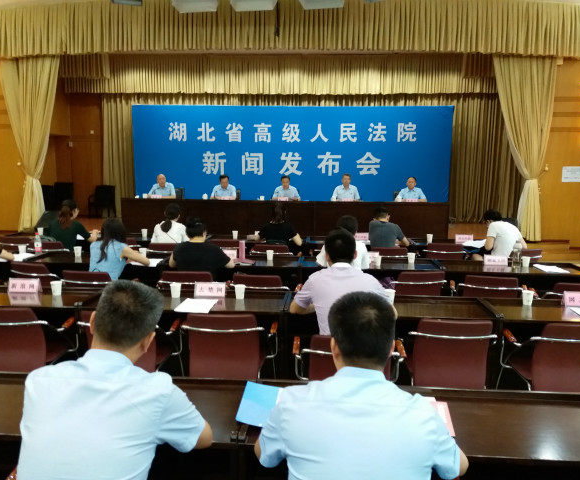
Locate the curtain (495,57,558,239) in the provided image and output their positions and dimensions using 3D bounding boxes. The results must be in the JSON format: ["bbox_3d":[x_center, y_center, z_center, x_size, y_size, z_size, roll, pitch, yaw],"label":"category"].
[{"bbox_3d":[4.254,-1.620,9.372,1.133,3.386,0.350,1,8,0],"label":"curtain"}]

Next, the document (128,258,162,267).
[{"bbox_3d":[-1.296,0.203,4.697,0.240,0.008,0.320,1,8,3],"label":"document"}]

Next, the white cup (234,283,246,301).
[{"bbox_3d":[-0.328,0.346,3.438,0.075,0.087,0.075,1,8,3],"label":"white cup"}]

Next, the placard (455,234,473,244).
[{"bbox_3d":[2.242,0.005,6.660,0.220,0.100,0.085,1,7,3],"label":"placard"}]

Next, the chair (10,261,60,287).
[{"bbox_3d":[-2.029,0.574,4.482,0.570,0.850,0.580,3,8,17],"label":"chair"}]

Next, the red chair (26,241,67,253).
[{"bbox_3d":[-2.579,0.389,5.858,0.550,0.810,0.570,1,8,4],"label":"red chair"}]

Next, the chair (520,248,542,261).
[{"bbox_3d":[2.254,0.482,5.418,0.570,0.850,0.580,-2,9,-18],"label":"chair"}]

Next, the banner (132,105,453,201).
[{"bbox_3d":[-0.024,-1.613,11.625,7.120,2.740,0.100,1,8,4],"label":"banner"}]

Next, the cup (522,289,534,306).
[{"bbox_3d":[1.574,0.384,3.408,0.075,0.088,0.075,1,8,4],"label":"cup"}]

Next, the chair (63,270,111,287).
[{"bbox_3d":[-1.542,0.608,4.328,0.550,0.800,0.560,2,8,9],"label":"chair"}]

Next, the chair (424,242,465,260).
[{"bbox_3d":[1.765,0.411,5.994,0.550,0.800,0.560,2,8,12],"label":"chair"}]

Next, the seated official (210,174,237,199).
[{"bbox_3d":[-1.318,-0.677,10.280,0.560,1.220,0.750,1,8,4],"label":"seated official"}]

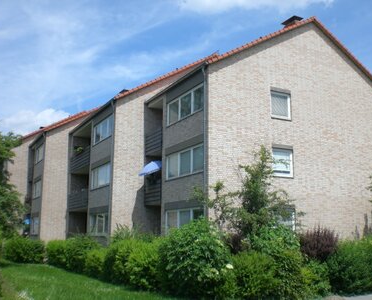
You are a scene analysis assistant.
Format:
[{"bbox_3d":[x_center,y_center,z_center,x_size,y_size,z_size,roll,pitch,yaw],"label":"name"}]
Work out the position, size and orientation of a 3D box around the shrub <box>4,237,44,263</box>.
[{"bbox_3d":[-8.723,5.471,23.970,2.000,1.420,1.500,6,-12,-27],"label":"shrub"}]

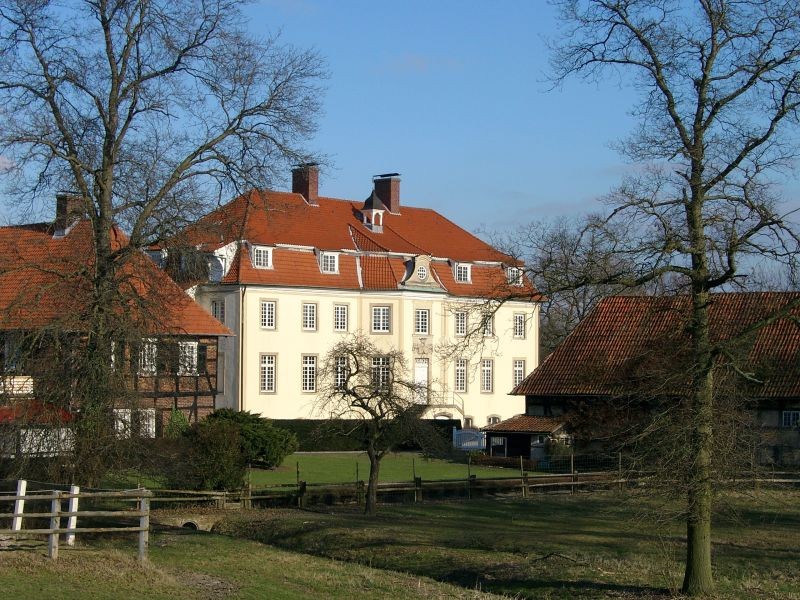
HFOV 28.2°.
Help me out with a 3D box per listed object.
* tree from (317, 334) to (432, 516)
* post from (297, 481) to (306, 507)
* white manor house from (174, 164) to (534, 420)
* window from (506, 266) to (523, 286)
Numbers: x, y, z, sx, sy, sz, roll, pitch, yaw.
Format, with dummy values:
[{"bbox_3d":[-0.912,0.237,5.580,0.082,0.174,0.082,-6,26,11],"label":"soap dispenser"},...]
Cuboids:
[{"bbox_3d":[-0.640,3.148,40.000,2.900,4.500,2.800,0,-3,0],"label":"tree"},{"bbox_3d":[-2.668,5.269,43.200,0.200,0.760,0.190,2,-4,-31],"label":"post"},{"bbox_3d":[-3.086,0.055,117.198,30.567,19.385,14.694,3,-5,-44],"label":"white manor house"},{"bbox_3d":[8.488,-1.791,123.390,1.500,1.550,0.900,3,-5,-44],"label":"window"}]

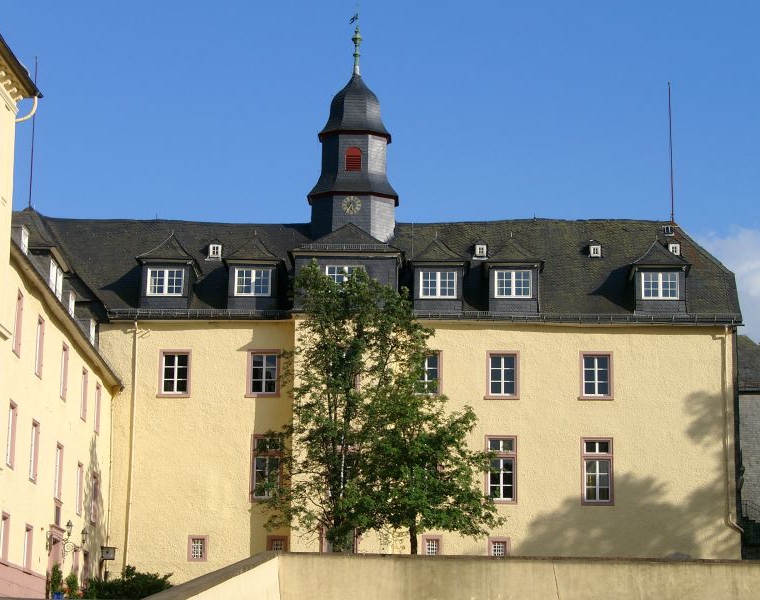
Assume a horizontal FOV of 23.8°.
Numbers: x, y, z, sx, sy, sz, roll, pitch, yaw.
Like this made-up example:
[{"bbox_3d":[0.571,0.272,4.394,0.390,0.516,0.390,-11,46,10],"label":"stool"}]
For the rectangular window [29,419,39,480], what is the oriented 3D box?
[{"bbox_3d":[-11.023,4.825,57.184,0.200,1.950,1.150,0,-13,0],"label":"rectangular window"}]

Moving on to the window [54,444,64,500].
[{"bbox_3d":[-11.502,6.160,64.255,0.250,2.040,1.350,1,-13,0],"label":"window"}]

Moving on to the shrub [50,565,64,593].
[{"bbox_3d":[-10.425,9.002,58.268,0.430,0.930,0.430,0,-13,0],"label":"shrub"}]

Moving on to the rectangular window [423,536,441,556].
[{"bbox_3d":[2.077,9.913,71.713,0.770,1.000,0.200,0,-13,1],"label":"rectangular window"}]

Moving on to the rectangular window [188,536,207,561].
[{"bbox_3d":[-7.247,9.904,71.794,0.770,1.030,0.200,0,-13,1],"label":"rectangular window"}]

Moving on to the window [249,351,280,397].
[{"bbox_3d":[-4.750,3.026,73.403,1.330,2.000,0.200,0,-13,1],"label":"window"}]

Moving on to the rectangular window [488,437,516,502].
[{"bbox_3d":[5.094,7.118,75.472,1.315,2.860,0.250,0,-13,2],"label":"rectangular window"}]

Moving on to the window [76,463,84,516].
[{"bbox_3d":[-11.006,6.922,65.740,0.200,1.930,1.100,0,-13,0],"label":"window"}]

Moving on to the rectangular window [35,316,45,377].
[{"bbox_3d":[-10.991,1.528,57.973,0.200,1.930,1.150,0,-13,0],"label":"rectangular window"}]

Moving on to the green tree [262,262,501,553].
[{"bbox_3d":[0.055,4.202,67.762,8.700,11.244,7.200,0,-13,2],"label":"green tree"}]

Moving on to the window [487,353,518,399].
[{"bbox_3d":[5.213,3.223,76.355,1.407,2.085,0.250,0,-13,2],"label":"window"}]

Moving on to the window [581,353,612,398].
[{"bbox_3d":[8.818,3.101,73.270,1.320,2.000,0.200,0,-13,1],"label":"window"}]

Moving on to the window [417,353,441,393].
[{"bbox_3d":[1.972,3.196,76.455,1.355,2.023,0.250,0,-13,2],"label":"window"}]

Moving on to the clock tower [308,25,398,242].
[{"bbox_3d":[-1.184,-7.867,83.906,4.057,10.534,4.057,0,-13,2],"label":"clock tower"}]

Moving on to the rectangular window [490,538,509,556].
[{"bbox_3d":[4.737,9.979,71.674,0.800,1.000,0.200,0,-13,1],"label":"rectangular window"}]

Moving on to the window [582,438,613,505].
[{"bbox_3d":[8.736,6.901,72.370,1.290,2.720,0.200,0,-13,1],"label":"window"}]

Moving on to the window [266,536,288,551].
[{"bbox_3d":[-4.258,10.367,75.001,0.875,1.074,0.250,0,-13,2],"label":"window"}]

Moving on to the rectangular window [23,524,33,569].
[{"bbox_3d":[-11.516,8.109,58.685,0.250,1.530,1.350,1,-13,0],"label":"rectangular window"}]

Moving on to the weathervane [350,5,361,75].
[{"bbox_3d":[-1.131,-12.302,84.914,0.500,3.447,0.350,0,-13,2],"label":"weathervane"}]

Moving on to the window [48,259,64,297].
[{"bbox_3d":[-11.941,-0.692,66.323,0.400,1.170,2.450,1,-13,0],"label":"window"}]

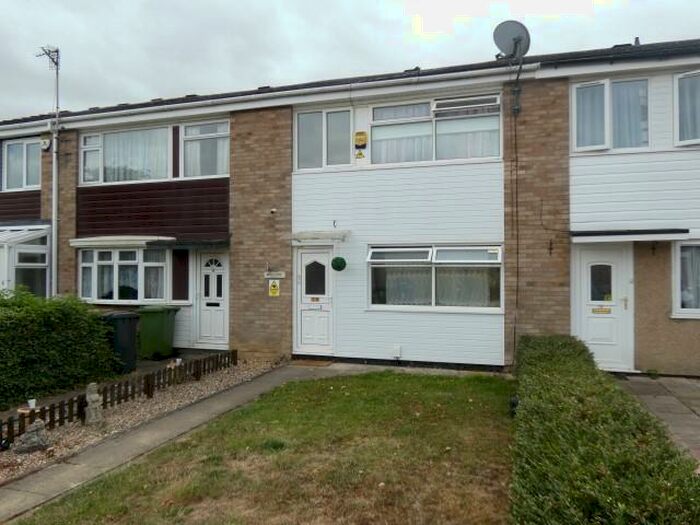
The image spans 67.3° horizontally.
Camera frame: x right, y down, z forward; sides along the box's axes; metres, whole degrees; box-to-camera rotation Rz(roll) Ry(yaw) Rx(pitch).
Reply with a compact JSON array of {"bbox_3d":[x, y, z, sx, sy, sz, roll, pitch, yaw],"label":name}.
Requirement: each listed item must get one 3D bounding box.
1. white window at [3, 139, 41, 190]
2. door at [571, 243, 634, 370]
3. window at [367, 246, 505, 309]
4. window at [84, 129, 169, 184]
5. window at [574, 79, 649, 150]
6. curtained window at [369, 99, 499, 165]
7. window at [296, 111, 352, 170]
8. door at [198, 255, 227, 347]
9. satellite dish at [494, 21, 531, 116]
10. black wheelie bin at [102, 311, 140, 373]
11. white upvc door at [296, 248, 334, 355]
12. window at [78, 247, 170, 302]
[{"bbox_3d":[-7.671,-2.278,12.356,1.184,1.137,0.100,0,-1,18],"label":"white window"},{"bbox_3d":[3.993,0.669,8.320,0.904,2.000,0.090,0,-1,18],"label":"door"},{"bbox_3d":[1.451,0.248,9.084,2.301,1.132,0.130,0,-1,18],"label":"window"},{"bbox_3d":[-4.780,-2.251,11.150,2.310,1.141,0.100,0,-1,18],"label":"window"},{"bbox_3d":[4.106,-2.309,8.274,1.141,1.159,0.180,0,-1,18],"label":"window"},{"bbox_3d":[1.450,-2.276,9.139,2.310,1.159,0.130,0,-1,18],"label":"curtained window"},{"bbox_3d":[-0.488,-2.332,10.025,1.156,1.092,0.100,0,-1,18],"label":"window"},{"bbox_3d":[-2.757,0.751,10.701,0.728,1.948,0.090,0,-1,18],"label":"door"},{"bbox_3d":[2.679,-3.225,8.695,0.620,1.500,0.520,0,-1,-8],"label":"satellite dish"},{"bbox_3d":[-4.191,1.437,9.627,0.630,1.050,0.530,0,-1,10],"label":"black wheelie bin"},{"bbox_3d":[-0.656,0.729,10.019,0.750,2.034,0.090,0,-1,18],"label":"white upvc door"},{"bbox_3d":[-4.834,0.292,11.018,2.270,1.140,0.260,0,-1,18],"label":"window"}]

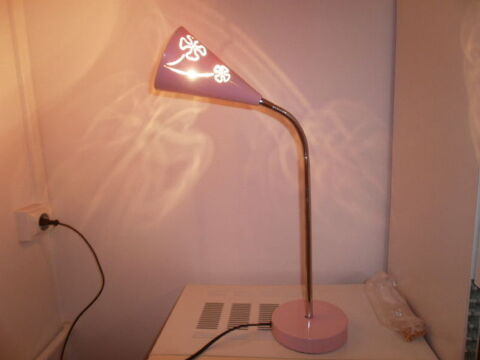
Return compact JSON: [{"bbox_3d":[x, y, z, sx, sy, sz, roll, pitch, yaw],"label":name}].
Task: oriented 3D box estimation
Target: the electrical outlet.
[{"bbox_3d":[-0.493,0.102,0.867,0.039,0.068,0.072,-2,11,8],"label":"electrical outlet"}]

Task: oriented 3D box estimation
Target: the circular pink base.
[{"bbox_3d":[0.126,0.261,0.655,0.133,0.026,0.133,-2,11,8],"label":"circular pink base"}]

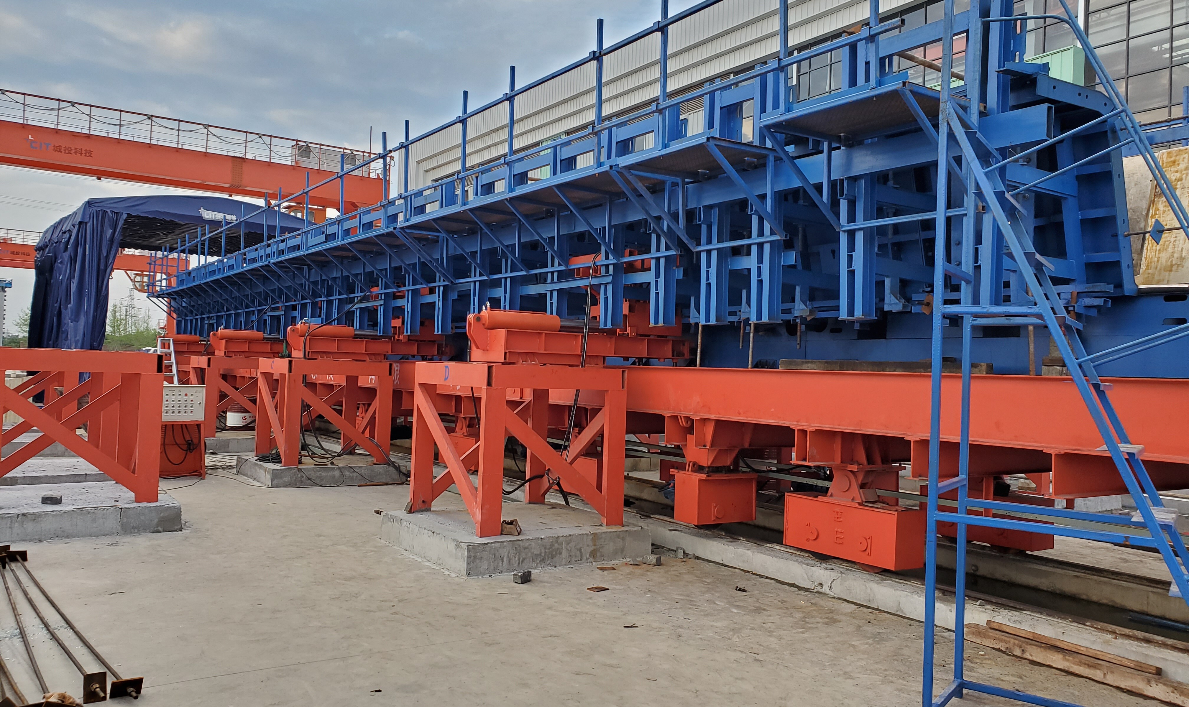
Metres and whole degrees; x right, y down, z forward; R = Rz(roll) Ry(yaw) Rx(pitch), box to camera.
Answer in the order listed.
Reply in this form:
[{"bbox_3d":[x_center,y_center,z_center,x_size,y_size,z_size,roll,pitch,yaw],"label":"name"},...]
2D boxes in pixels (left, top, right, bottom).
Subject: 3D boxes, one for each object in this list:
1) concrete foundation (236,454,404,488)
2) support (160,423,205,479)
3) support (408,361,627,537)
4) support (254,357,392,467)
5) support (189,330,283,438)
[{"bbox_3d":[-3.810,1.603,12.419,1.803,0.230,1.695,3,-2,-36],"label":"concrete foundation"},{"bbox_3d":[-5.451,1.273,11.693,0.598,0.744,0.324,3,-2,-43],"label":"support"},{"bbox_3d":[-0.693,0.811,8.129,1.427,1.380,1.335,3,-2,-36],"label":"support"},{"bbox_3d":[-3.806,0.801,12.550,1.427,1.380,1.335,3,-2,-36],"label":"support"},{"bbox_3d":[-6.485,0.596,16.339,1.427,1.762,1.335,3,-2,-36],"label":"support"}]

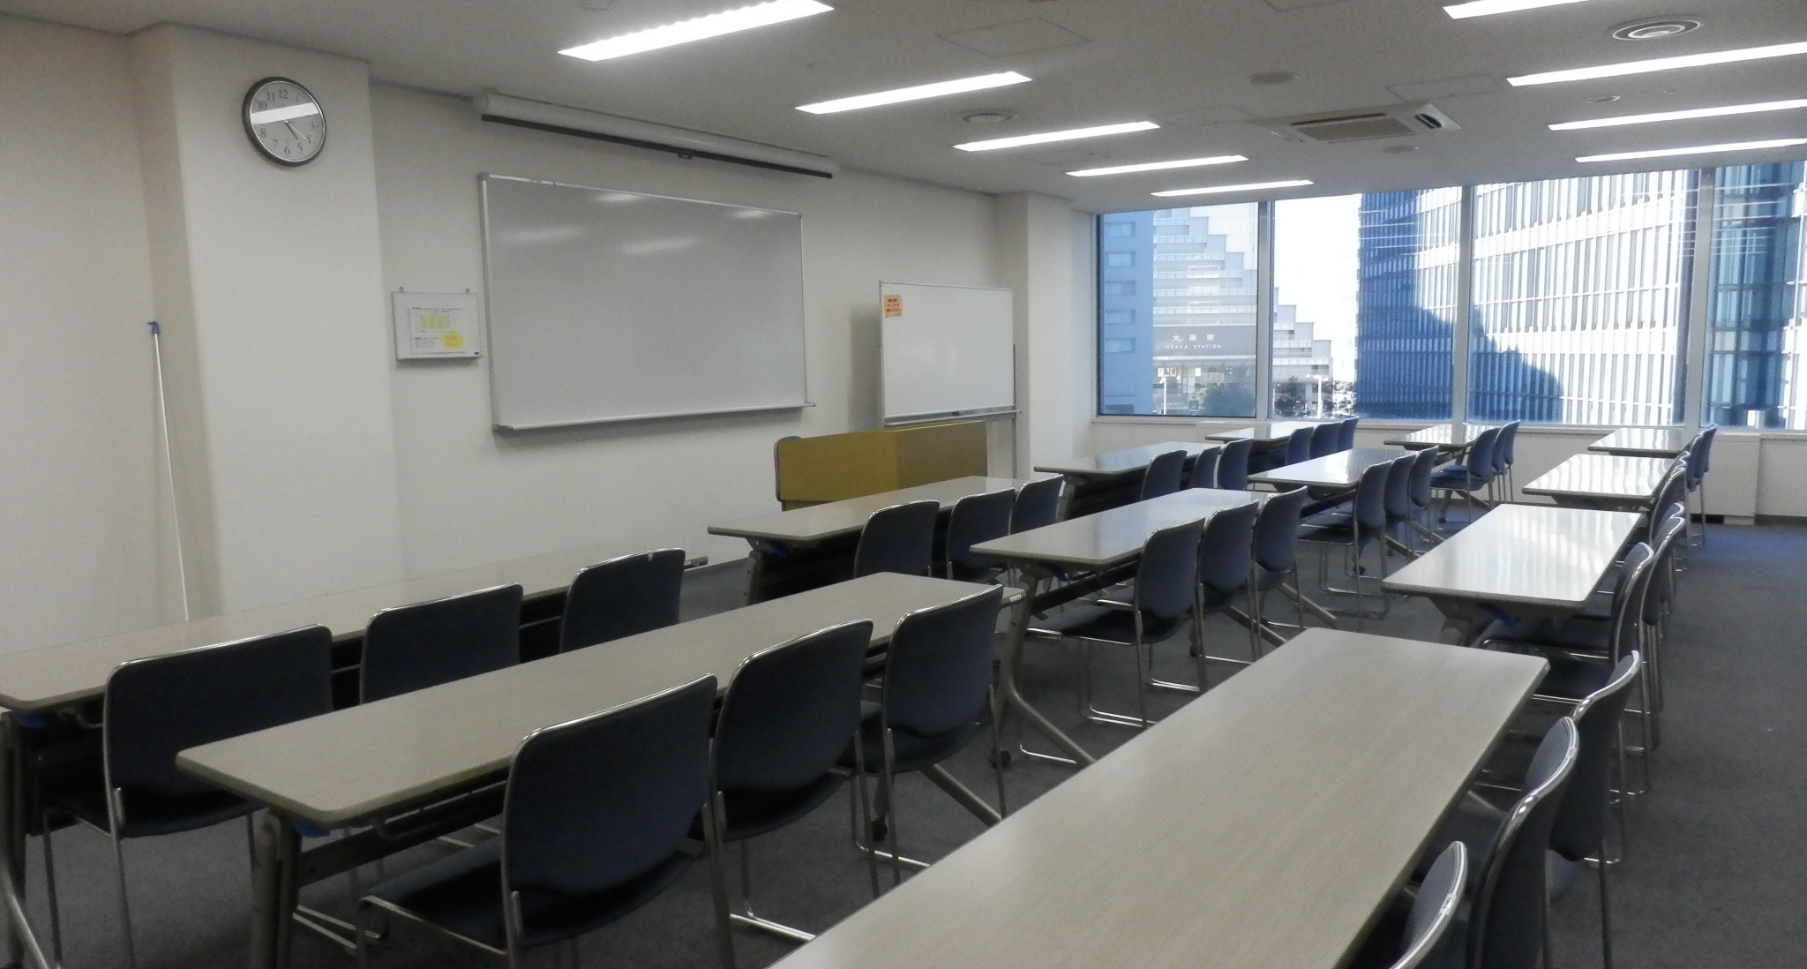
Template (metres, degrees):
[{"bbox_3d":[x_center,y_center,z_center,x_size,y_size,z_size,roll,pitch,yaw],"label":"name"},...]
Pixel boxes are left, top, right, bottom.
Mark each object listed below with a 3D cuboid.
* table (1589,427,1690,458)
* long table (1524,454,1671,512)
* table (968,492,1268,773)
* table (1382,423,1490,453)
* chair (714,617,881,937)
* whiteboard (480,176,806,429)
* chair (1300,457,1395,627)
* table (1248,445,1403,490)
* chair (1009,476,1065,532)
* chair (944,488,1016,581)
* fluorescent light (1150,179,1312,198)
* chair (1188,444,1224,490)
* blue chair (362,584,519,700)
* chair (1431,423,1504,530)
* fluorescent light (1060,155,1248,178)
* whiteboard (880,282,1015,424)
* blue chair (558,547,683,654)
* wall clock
[{"bbox_3d":[4.464,0.070,7.523,0.450,0.700,1.800,3,7,35],"label":"table"},{"bbox_3d":[3.180,0.297,5.683,0.460,0.710,1.800,3,7,34],"label":"long table"},{"bbox_3d":[0.904,0.465,4.444,0.460,0.700,1.800,3,7,34],"label":"table"},{"bbox_3d":[3.568,0.025,8.154,0.460,0.710,1.800,3,7,33],"label":"table"},{"bbox_3d":[-0.369,0.667,2.545,0.510,0.747,0.490,3,7,34],"label":"chair"},{"bbox_3d":[-1.299,-0.982,6.955,0.080,1.199,2.412,3,7,34],"label":"whiteboard"},{"bbox_3d":[1.982,0.265,5.807,0.520,0.765,0.480,3,7,36],"label":"chair"},{"bbox_3d":[2.262,0.248,6.284,0.460,0.710,1.800,3,7,35],"label":"table"},{"bbox_3d":[0.400,0.341,5.458,0.510,0.747,0.490,3,7,34],"label":"chair"},{"bbox_3d":[0.147,0.391,4.946,0.520,0.765,0.480,3,7,34],"label":"chair"},{"bbox_3d":[2.561,-2.330,9.805,1.249,0.060,0.192,3,7,34],"label":"fluorescent light"},{"bbox_3d":[1.456,0.171,6.897,0.510,0.760,0.500,3,7,34],"label":"chair"},{"bbox_3d":[-1.263,0.621,3.125,0.510,0.760,0.500,3,7,34],"label":"blue chair"},{"bbox_3d":[3.417,0.028,7.804,0.520,0.765,0.480,3,7,37],"label":"chair"},{"bbox_3d":[1.700,-2.182,8.502,1.241,0.080,0.195,3,7,34],"label":"fluorescent light"},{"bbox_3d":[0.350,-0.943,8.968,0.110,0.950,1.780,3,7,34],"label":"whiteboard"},{"bbox_3d":[-0.944,0.564,3.601,0.510,0.760,0.500,3,7,34],"label":"blue chair"},{"bbox_3d":[-2.410,-1.410,4.872,0.045,0.330,0.330,3,7,34],"label":"wall clock"}]

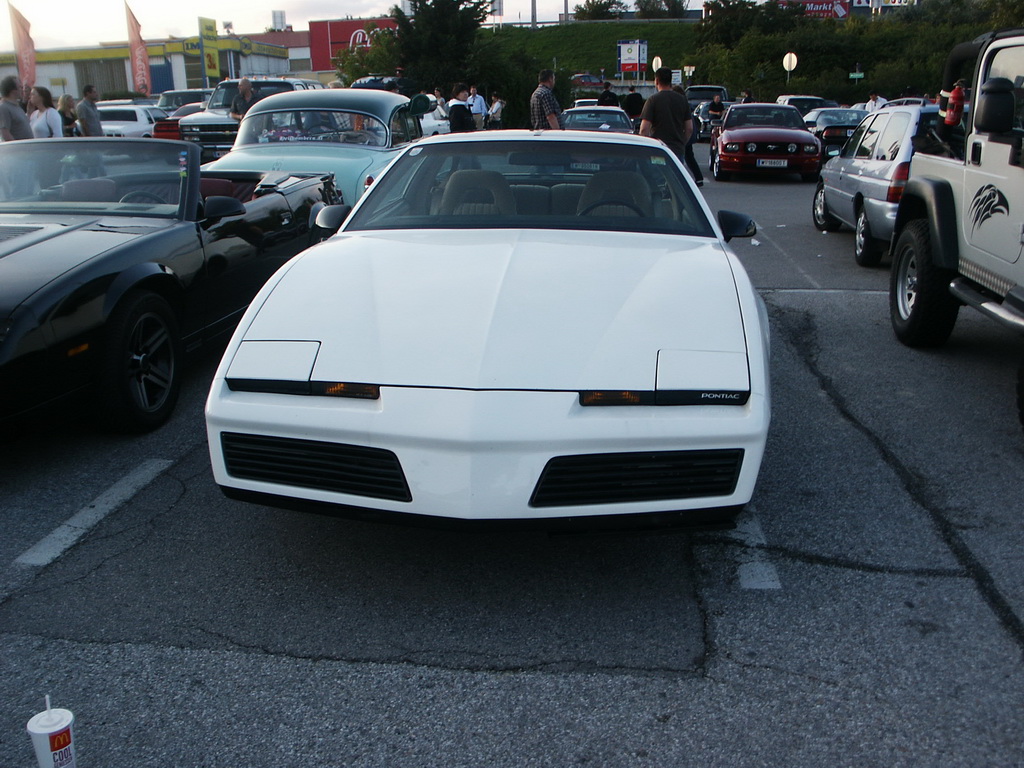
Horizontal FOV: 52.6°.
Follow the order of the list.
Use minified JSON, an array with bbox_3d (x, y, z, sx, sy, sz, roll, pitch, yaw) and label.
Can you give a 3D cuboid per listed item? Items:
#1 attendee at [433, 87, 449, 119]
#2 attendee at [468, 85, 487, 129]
[{"bbox_3d":[-1.829,-6.803,26.718,0.330,1.620,0.470,-9,18,-29],"label":"attendee"},{"bbox_3d":[-0.807,-6.043,24.231,0.500,1.790,0.320,2,15,11],"label":"attendee"}]

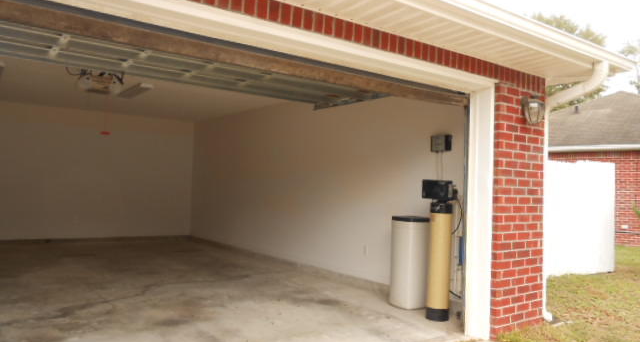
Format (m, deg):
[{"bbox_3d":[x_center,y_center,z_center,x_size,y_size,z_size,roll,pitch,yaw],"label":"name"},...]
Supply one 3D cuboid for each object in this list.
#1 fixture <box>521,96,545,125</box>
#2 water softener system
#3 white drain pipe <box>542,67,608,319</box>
[{"bbox_3d":[1.951,-0.557,4.364,0.160,0.270,0.190,3,-3,-36],"label":"fixture"},{"bbox_3d":[1.154,0.755,4.638,0.320,1.330,0.230,3,-3,-36],"label":"water softener system"},{"bbox_3d":[2.308,0.243,4.428,0.270,2.400,0.700,3,-3,-36],"label":"white drain pipe"}]

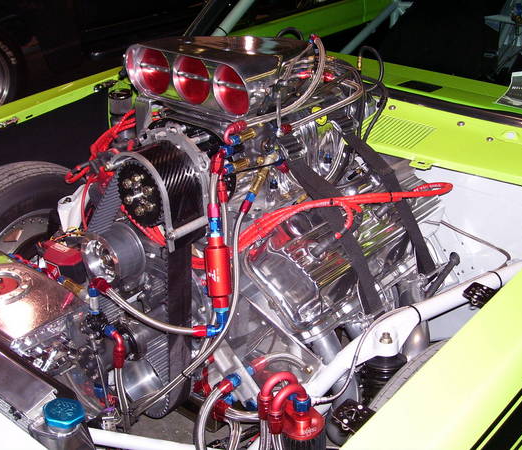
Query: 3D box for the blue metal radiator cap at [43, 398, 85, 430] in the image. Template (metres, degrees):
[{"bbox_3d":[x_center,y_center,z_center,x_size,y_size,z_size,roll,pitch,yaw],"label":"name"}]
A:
[{"bbox_3d":[-0.296,0.286,1.100,0.060,0.015,0.060,21,34,35],"label":"blue metal radiator cap"}]

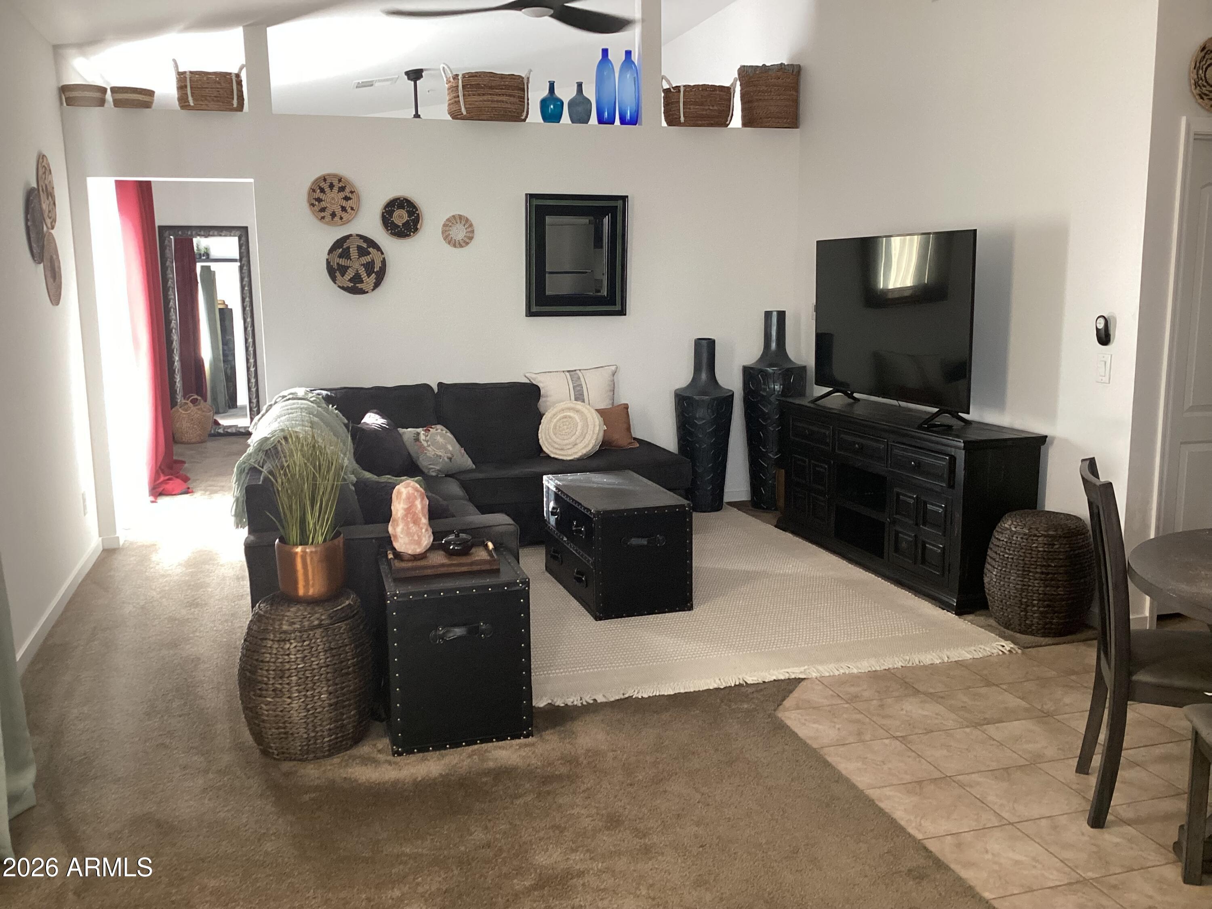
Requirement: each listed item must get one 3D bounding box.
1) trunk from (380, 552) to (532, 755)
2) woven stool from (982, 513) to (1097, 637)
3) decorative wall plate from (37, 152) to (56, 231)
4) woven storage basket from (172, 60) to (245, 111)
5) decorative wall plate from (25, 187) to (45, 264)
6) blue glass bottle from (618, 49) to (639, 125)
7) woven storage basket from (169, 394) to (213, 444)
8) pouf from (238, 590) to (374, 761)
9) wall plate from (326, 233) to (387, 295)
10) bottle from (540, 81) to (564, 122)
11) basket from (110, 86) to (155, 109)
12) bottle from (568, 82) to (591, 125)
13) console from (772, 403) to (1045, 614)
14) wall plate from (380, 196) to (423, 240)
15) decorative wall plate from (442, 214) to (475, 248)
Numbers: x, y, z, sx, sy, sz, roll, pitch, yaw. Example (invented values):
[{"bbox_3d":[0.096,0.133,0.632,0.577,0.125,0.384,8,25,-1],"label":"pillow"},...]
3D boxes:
[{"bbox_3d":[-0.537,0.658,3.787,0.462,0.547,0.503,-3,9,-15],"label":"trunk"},{"bbox_3d":[1.874,0.509,4.694,0.445,0.475,0.445,-3,10,-16],"label":"woven stool"},{"bbox_3d":[-2.682,-1.259,5.194,0.044,0.354,0.354,-3,10,-16],"label":"decorative wall plate"},{"bbox_3d":[-2.242,-2.073,6.123,0.380,0.270,0.270,-3,10,-16],"label":"woven storage basket"},{"bbox_3d":[-2.529,-1.010,4.801,0.055,0.335,0.335,-3,10,-16],"label":"decorative wall plate"},{"bbox_3d":[0.139,-2.289,6.777,0.140,0.455,0.140,-1,9,0],"label":"blue glass bottle"},{"bbox_3d":[-3.927,-0.337,10.302,0.370,0.443,0.350,-3,10,-16],"label":"woven storage basket"},{"bbox_3d":[-0.988,0.721,3.589,0.432,0.472,0.432,-3,10,-16],"label":"pouf"},{"bbox_3d":[-1.472,-1.121,6.404,0.352,0.352,0.050,-3,10,-16],"label":"wall plate"},{"bbox_3d":[-0.336,-2.193,6.779,0.152,0.268,0.152,-1,9,0],"label":"bottle"},{"bbox_3d":[-2.614,-1.963,6.006,0.225,0.112,0.225,-3,10,-16],"label":"basket"},{"bbox_3d":[-0.162,-2.204,6.831,0.152,0.270,0.152,-1,9,0],"label":"bottle"},{"bbox_3d":[1.532,0.184,5.774,0.465,0.772,1.830,-3,10,-16],"label":"console"},{"bbox_3d":[-1.228,-1.425,6.529,0.250,0.250,0.045,-3,10,-17],"label":"wall plate"},{"bbox_3d":[-0.893,-1.347,6.546,0.203,0.203,0.035,-3,10,-16],"label":"decorative wall plate"}]

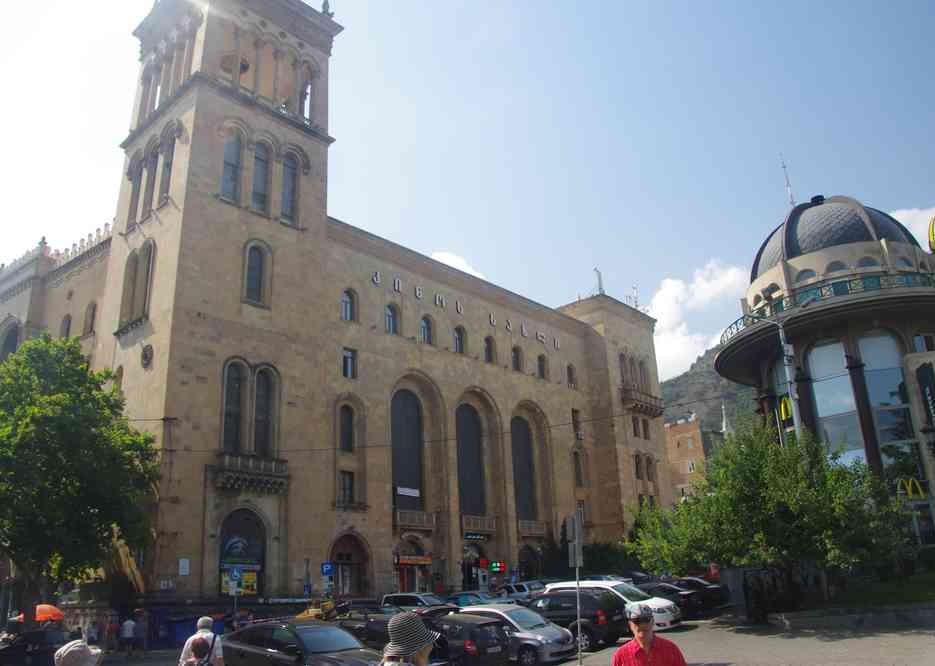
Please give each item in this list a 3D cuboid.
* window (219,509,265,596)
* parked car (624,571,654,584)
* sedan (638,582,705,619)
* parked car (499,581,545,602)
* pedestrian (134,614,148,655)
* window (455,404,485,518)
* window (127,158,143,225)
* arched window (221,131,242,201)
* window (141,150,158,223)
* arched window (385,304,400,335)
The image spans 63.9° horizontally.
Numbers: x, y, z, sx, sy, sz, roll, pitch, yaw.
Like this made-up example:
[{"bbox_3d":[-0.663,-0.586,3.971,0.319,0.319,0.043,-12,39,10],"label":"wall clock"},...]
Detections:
[{"bbox_3d":[-11.847,11.531,39.306,0.350,4.300,2.500,-19,-26,39],"label":"window"},{"bbox_3d":[9.413,13.818,41.000,4.500,1.500,1.800,-20,-26,41],"label":"parked car"},{"bbox_3d":[7.300,10.970,30.500,4.600,1.460,1.790,-20,-26,41],"label":"sedan"},{"bbox_3d":[3.756,15.467,44.000,1.760,1.600,4.300,10,-23,-31],"label":"parked car"},{"bbox_3d":[-14.490,13.401,33.300,0.360,1.700,0.520,-19,-25,39],"label":"pedestrian"},{"bbox_3d":[0.374,9.360,55.829,0.350,8.400,3.100,-19,-25,39],"label":"window"},{"bbox_3d":[-22.090,-9.320,49.699,1.300,4.600,0.300,-19,-25,39],"label":"window"},{"bbox_3d":[-14.263,-10.178,45.495,0.300,4.600,1.300,-19,-25,39],"label":"arched window"},{"bbox_3d":[-19.665,-9.339,46.681,1.250,4.600,0.300,-19,-26,39],"label":"window"},{"bbox_3d":[-5.546,-0.923,55.100,0.300,2.400,1.350,-19,-26,39],"label":"arched window"}]

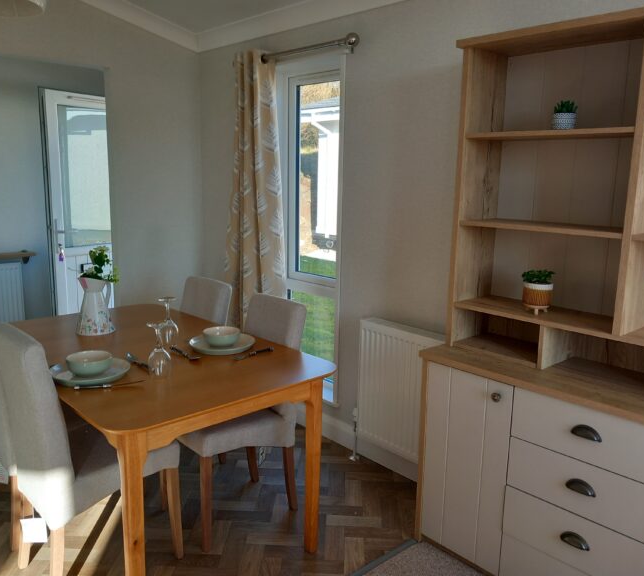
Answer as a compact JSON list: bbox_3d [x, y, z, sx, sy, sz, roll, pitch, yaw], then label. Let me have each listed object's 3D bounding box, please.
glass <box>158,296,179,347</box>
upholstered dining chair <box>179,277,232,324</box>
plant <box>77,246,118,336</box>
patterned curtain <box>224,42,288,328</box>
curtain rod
[{"bbox_3d":[-0.640,0.140,2.504,0.080,0.201,0.080,1,11,0],"label":"glass"},{"bbox_3d":[-0.761,0.443,2.979,0.553,0.953,0.410,-9,15,-42],"label":"upholstered dining chair"},{"bbox_3d":[-1.015,0.012,2.665,0.169,0.370,0.176,-9,15,-42],"label":"plant"},{"bbox_3d":[-0.412,-0.331,3.654,0.143,2.101,0.543,-9,15,-42],"label":"patterned curtain"},{"bbox_3d":[-0.171,-1.263,3.254,0.113,0.087,1.072,-9,15,-42],"label":"curtain rod"}]

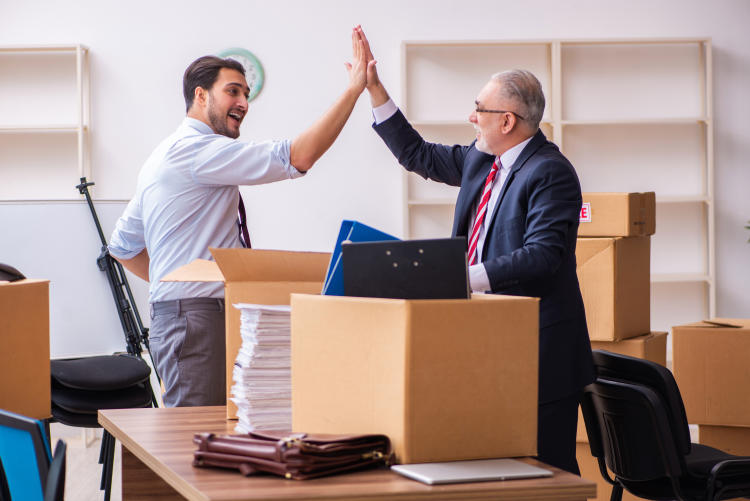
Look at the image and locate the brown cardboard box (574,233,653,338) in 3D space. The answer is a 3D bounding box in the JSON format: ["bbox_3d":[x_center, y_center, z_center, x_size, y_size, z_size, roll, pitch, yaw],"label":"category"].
[{"bbox_3d":[0.779,0.137,8.298,0.410,0.379,0.450,0,2,23],"label":"brown cardboard box"}]

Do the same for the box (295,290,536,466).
[{"bbox_3d":[0.092,0.294,5.345,0.365,0.368,0.520,-2,2,-30],"label":"box"}]

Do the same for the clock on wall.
[{"bbox_3d":[-0.713,-0.917,11.474,0.289,0.289,0.045,-1,2,0],"label":"clock on wall"}]

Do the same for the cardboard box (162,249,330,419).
[{"bbox_3d":[-0.282,0.230,6.137,0.540,0.450,0.550,-1,2,8],"label":"cardboard box"}]

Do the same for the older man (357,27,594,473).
[{"bbox_3d":[0.286,0.283,6.114,0.640,1.820,0.520,-2,2,-26],"label":"older man"}]

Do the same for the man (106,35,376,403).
[{"bbox_3d":[-0.379,0.274,6.414,0.700,1.834,0.500,-2,2,-20],"label":"man"}]

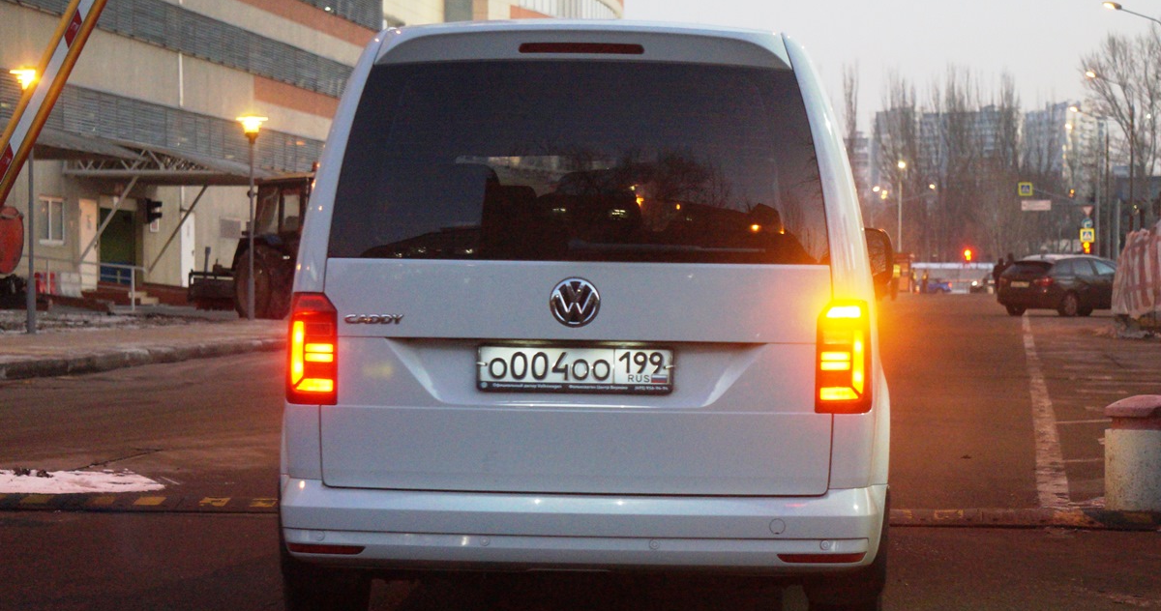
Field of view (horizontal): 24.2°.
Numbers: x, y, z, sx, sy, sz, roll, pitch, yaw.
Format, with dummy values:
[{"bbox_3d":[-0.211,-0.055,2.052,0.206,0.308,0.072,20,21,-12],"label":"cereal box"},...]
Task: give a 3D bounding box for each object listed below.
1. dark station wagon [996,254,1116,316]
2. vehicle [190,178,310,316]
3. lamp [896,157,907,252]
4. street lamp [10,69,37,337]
[{"bbox_3d":[12.220,-0.490,66.900,4.420,1.550,1.780,-1,1,-45],"label":"dark station wagon"},{"bbox_3d":[-5.420,-1.130,52.850,2.050,2.820,5.200,0,1,-40],"label":"vehicle"},{"bbox_3d":[21.312,-5.368,180.000,0.600,8.400,0.700,0,1,-18],"label":"lamp"},{"bbox_3d":[-8.325,-1.589,41.000,0.560,4.020,0.560,0,1,0],"label":"street lamp"}]

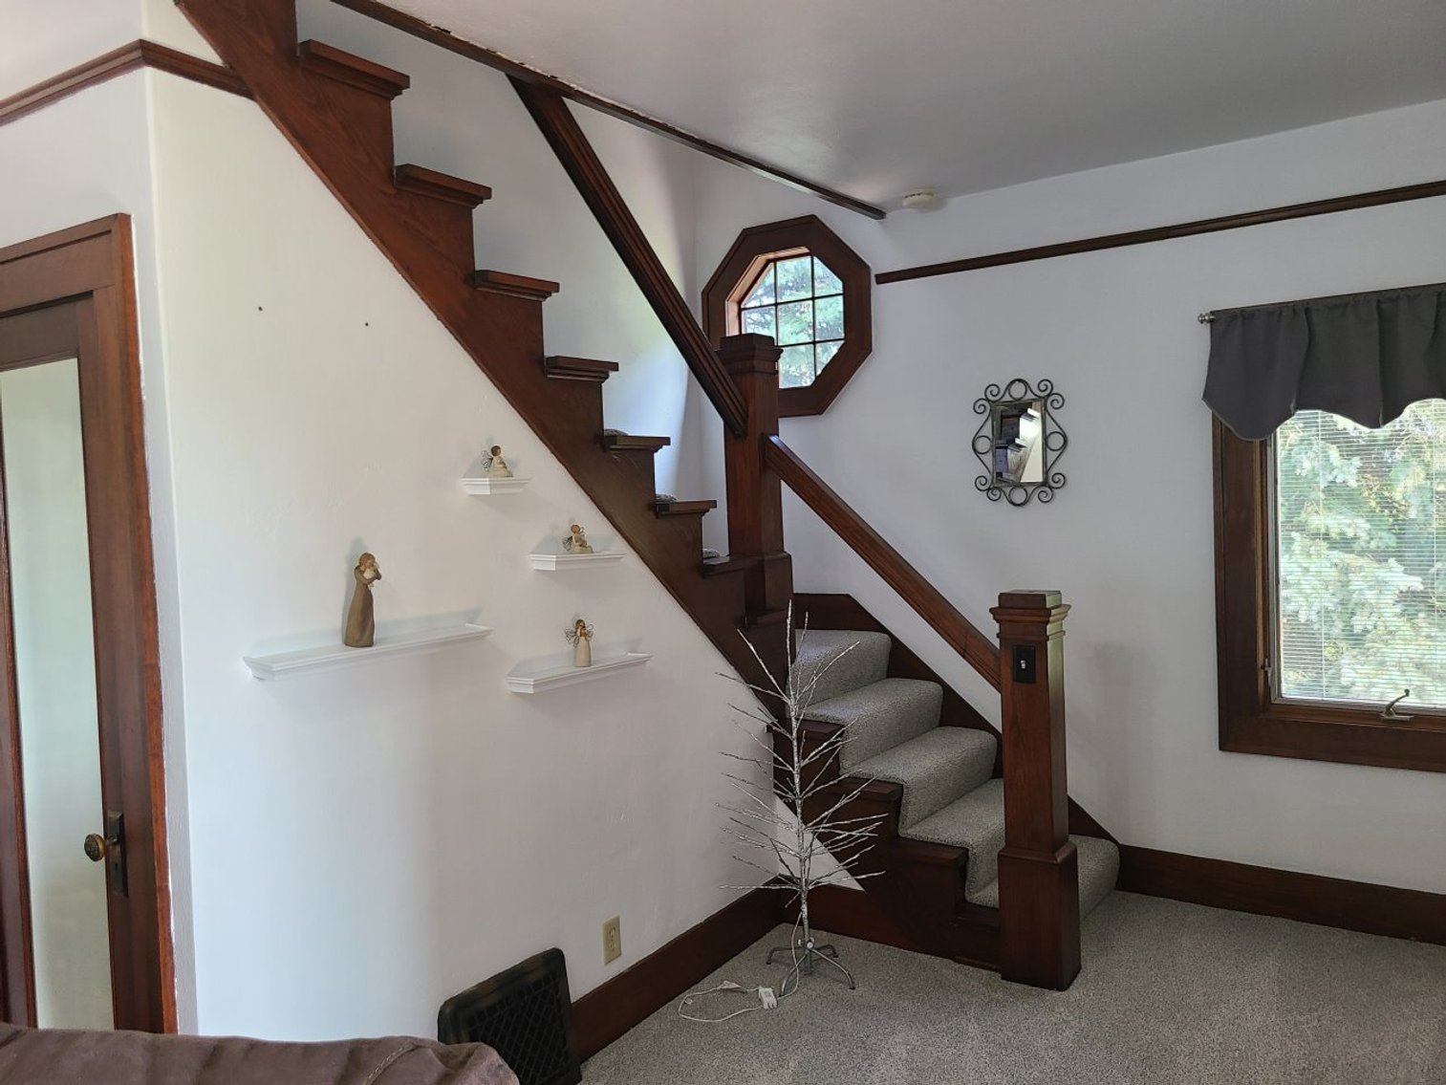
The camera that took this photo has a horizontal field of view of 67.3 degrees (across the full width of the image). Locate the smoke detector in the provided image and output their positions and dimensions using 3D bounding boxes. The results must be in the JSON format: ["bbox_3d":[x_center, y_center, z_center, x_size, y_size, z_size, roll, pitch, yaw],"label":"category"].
[{"bbox_3d":[0.739,-1.292,4.105,0.135,0.045,0.135,-2,3,0],"label":"smoke detector"}]

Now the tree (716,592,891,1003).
[{"bbox_3d":[0.251,0.770,3.381,0.500,1.177,0.500,-2,3,0],"label":"tree"}]

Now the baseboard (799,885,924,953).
[{"bbox_3d":[0.436,1.249,3.668,0.522,0.176,0.022,0,4,34],"label":"baseboard"}]

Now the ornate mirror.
[{"bbox_3d":[1.115,-0.377,4.101,0.366,0.476,0.030,0,4,34],"label":"ornate mirror"}]

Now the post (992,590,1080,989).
[{"bbox_3d":[0.955,0.741,3.322,0.184,1.184,0.184,0,4,34],"label":"post"}]

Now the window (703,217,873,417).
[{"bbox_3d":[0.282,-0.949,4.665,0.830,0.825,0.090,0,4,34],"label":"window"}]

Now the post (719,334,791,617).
[{"bbox_3d":[0.113,-0.235,3.813,0.184,0.953,0.184,0,4,34],"label":"post"}]

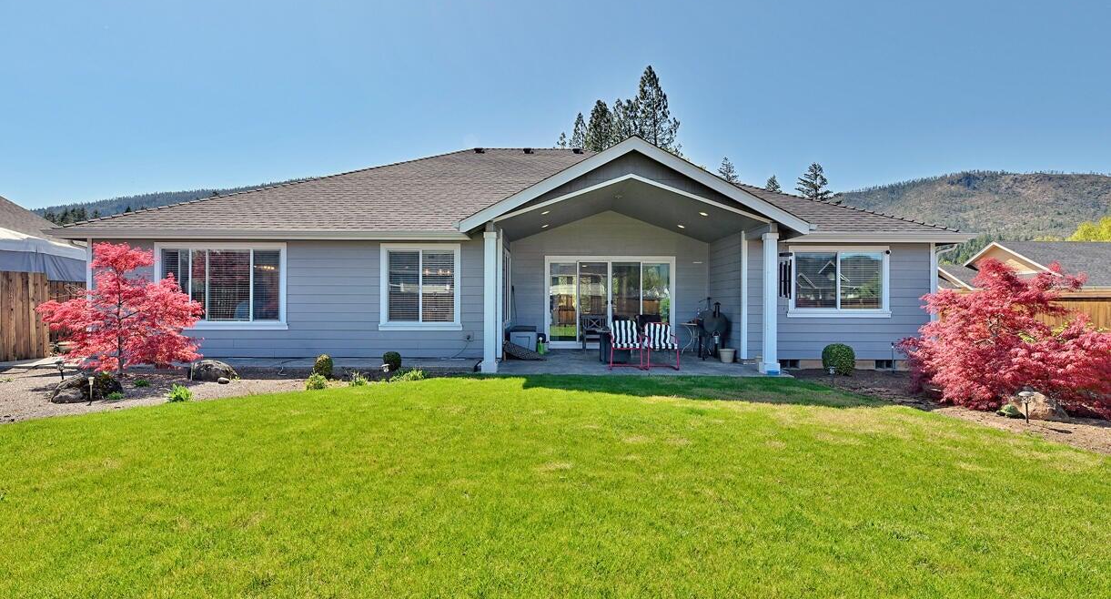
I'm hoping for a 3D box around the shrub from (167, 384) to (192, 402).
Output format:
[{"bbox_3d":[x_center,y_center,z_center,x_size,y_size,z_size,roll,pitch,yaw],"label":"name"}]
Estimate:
[{"bbox_3d":[-4.710,1.165,6.950,0.280,0.210,0.280,0,0,0],"label":"shrub"}]

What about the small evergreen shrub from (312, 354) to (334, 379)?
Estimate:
[{"bbox_3d":[-3.780,1.085,9.050,0.320,0.380,0.320,0,0,0],"label":"small evergreen shrub"}]

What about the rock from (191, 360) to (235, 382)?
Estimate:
[{"bbox_3d":[-5.450,1.100,8.900,0.750,0.320,0.580,0,0,-14],"label":"rock"}]

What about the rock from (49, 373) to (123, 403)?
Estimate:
[{"bbox_3d":[-5.980,1.100,7.100,0.770,0.340,0.620,0,0,-30],"label":"rock"}]

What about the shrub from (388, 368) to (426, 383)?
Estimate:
[{"bbox_3d":[-2.336,1.190,8.750,0.580,0.230,0.400,0,0,0],"label":"shrub"}]

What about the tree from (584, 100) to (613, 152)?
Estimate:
[{"bbox_3d":[4.720,-10.100,60.000,4.600,22.800,4.600,0,0,0],"label":"tree"}]

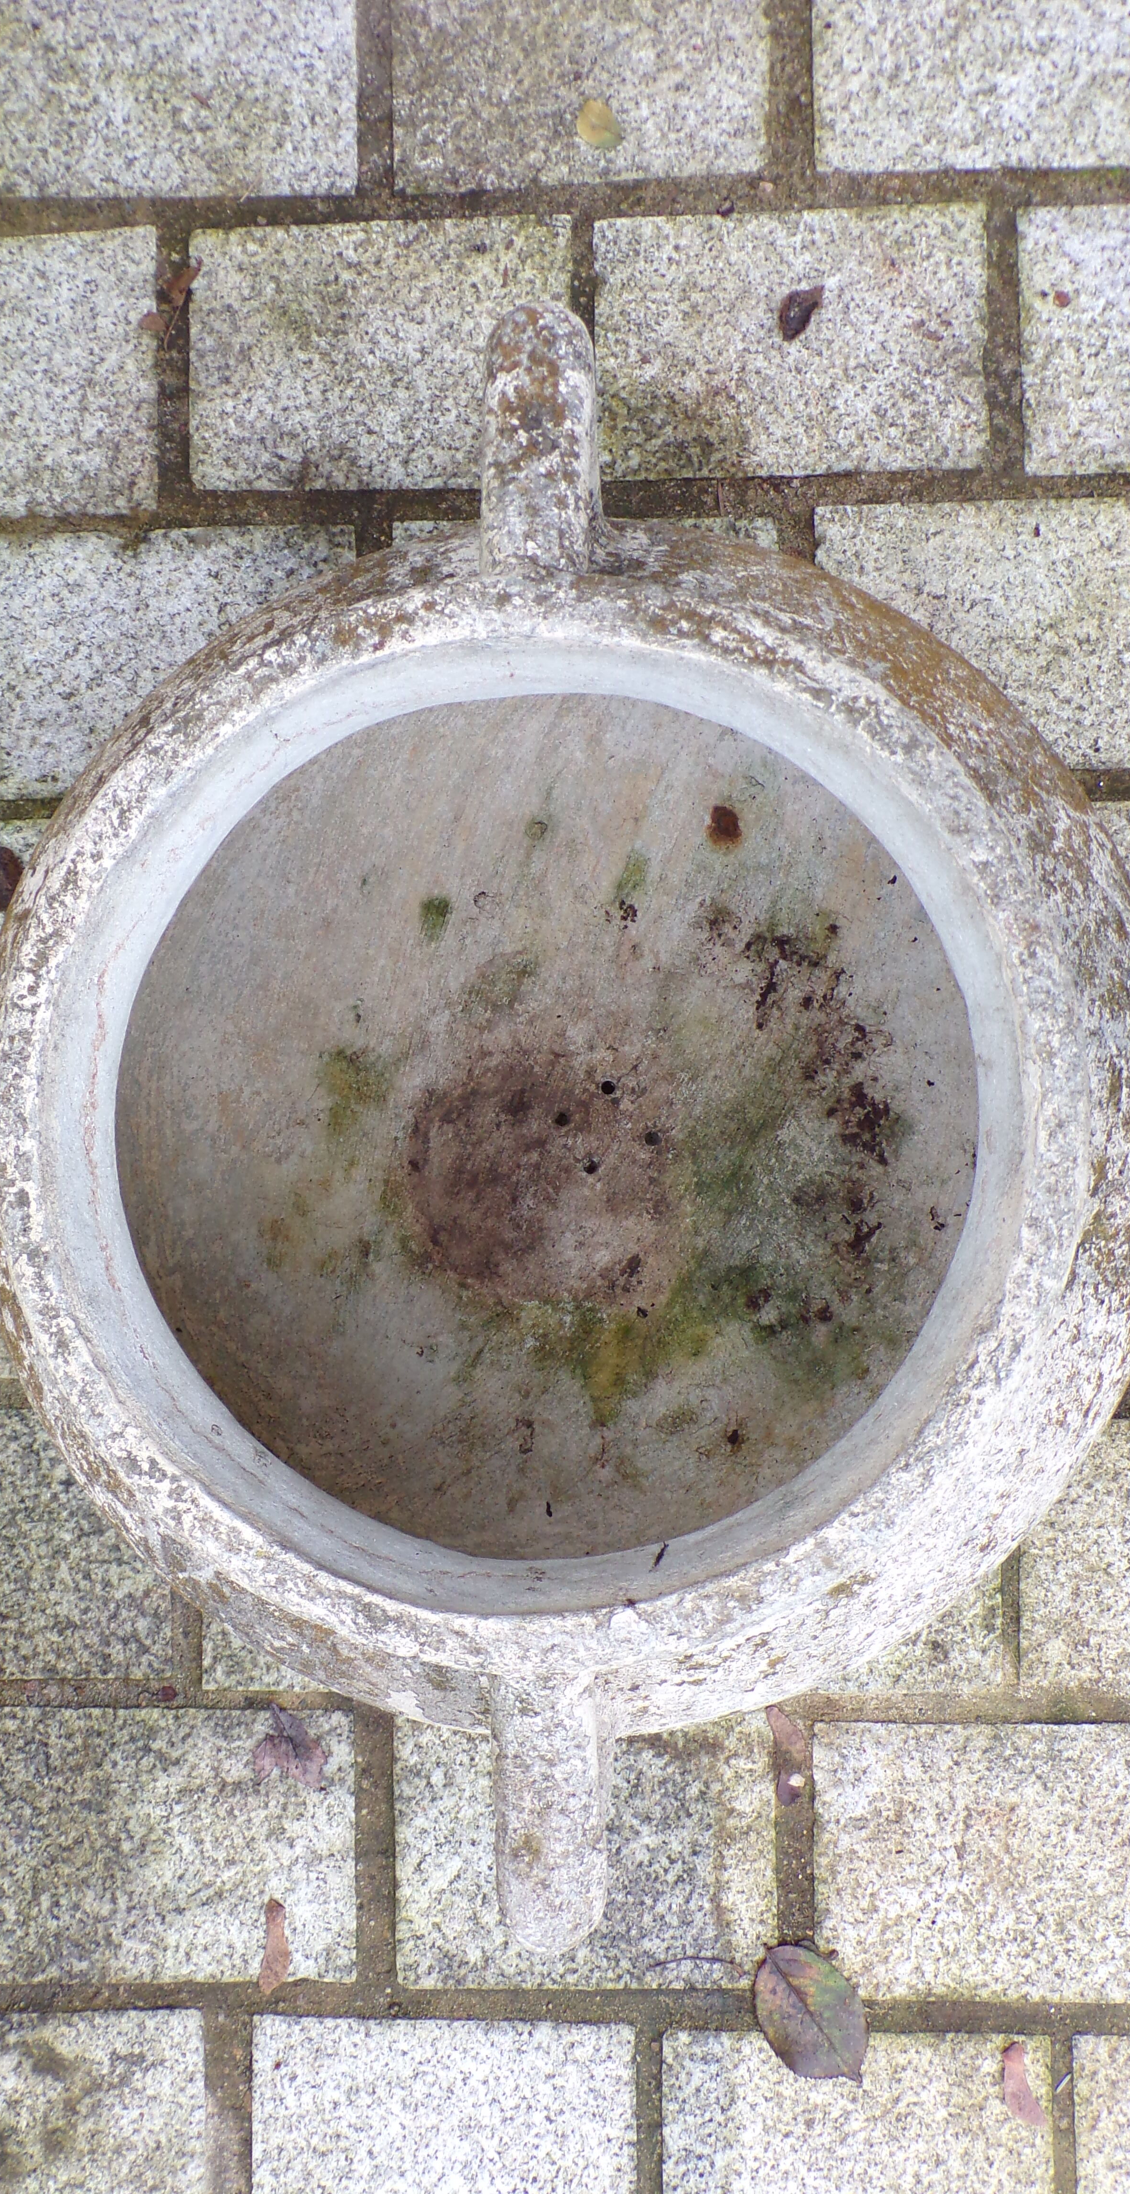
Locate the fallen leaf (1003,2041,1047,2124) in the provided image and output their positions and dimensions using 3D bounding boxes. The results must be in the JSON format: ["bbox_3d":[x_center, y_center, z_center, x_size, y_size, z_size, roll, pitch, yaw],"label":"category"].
[{"bbox_3d":[0.234,0.508,1.041,0.016,0.005,0.044,-19,88,3],"label":"fallen leaf"}]

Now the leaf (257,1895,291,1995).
[{"bbox_3d":[-0.152,0.450,1.069,0.015,0.005,0.050,7,90,3],"label":"leaf"}]

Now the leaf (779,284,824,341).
[{"bbox_3d":[0.125,-0.414,1.064,0.017,0.010,0.035,28,91,3],"label":"leaf"}]

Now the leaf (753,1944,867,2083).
[{"bbox_3d":[0.127,0.474,1.047,0.055,0.009,0.083,-36,87,2],"label":"leaf"}]

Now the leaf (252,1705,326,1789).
[{"bbox_3d":[-0.145,0.343,1.069,0.038,0.008,0.046,-6,88,4],"label":"leaf"}]

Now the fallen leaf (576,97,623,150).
[{"bbox_3d":[0.020,-0.515,1.075,0.024,0.004,0.021,35,91,3],"label":"fallen leaf"}]

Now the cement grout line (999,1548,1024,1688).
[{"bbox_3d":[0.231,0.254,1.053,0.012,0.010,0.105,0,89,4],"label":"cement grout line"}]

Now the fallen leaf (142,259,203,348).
[{"bbox_3d":[-0.213,-0.429,1.084,0.019,0.008,0.052,22,90,3],"label":"fallen leaf"}]

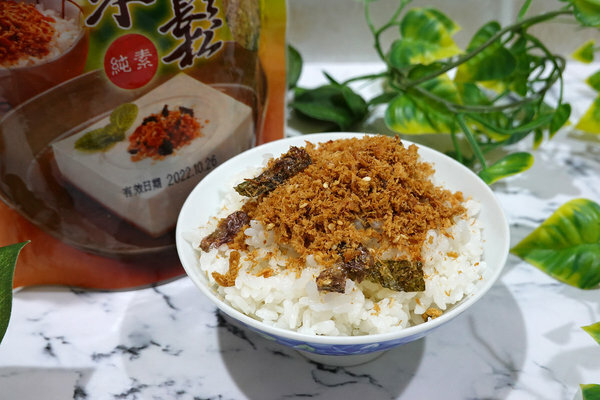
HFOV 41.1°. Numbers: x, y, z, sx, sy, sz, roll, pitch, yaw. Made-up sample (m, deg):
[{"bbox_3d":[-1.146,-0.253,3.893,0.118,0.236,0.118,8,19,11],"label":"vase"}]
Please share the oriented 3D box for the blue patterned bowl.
[{"bbox_3d":[0.015,0.029,0.299,0.116,0.055,0.116,-2,37,1],"label":"blue patterned bowl"}]

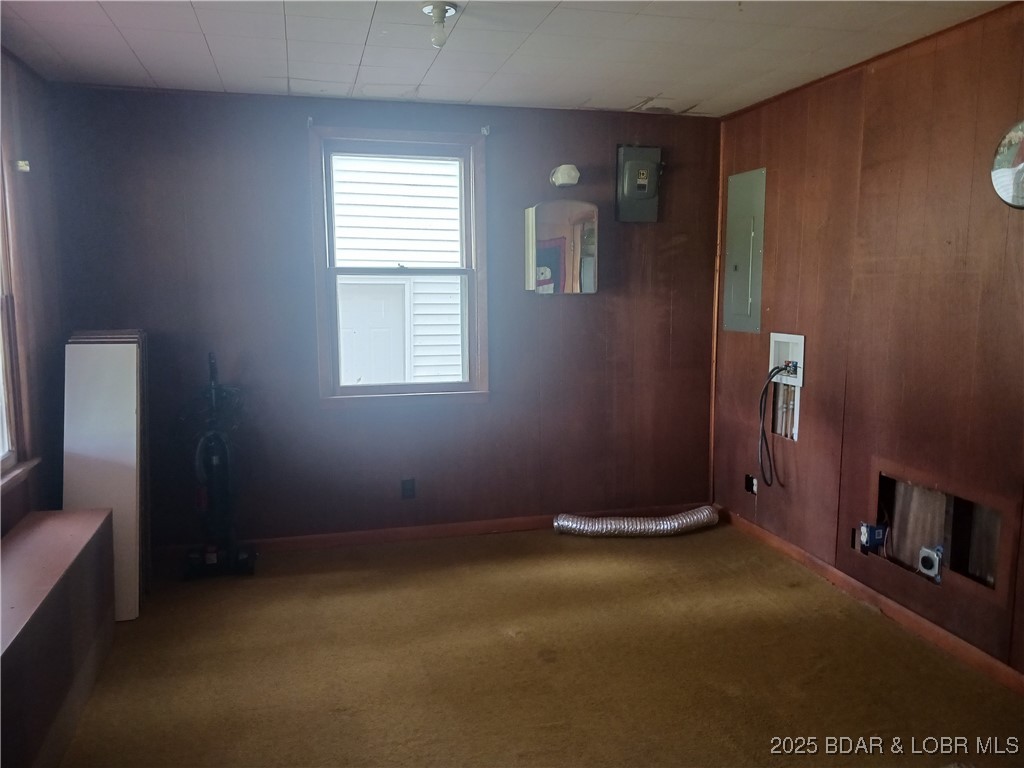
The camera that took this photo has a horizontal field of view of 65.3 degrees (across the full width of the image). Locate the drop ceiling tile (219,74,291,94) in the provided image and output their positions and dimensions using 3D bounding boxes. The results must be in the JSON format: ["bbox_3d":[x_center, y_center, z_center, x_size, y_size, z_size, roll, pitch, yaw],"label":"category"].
[{"bbox_3d":[-1.227,-1.442,3.828,0.303,0.018,0.321,-2,7,-15],"label":"drop ceiling tile"}]

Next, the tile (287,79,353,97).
[{"bbox_3d":[-0.930,-1.457,3.907,0.305,0.018,0.323,-2,8,-14],"label":"tile"}]

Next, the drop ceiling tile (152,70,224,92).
[{"bbox_3d":[-1.522,-1.430,3.750,0.303,0.018,0.321,-2,7,-15],"label":"drop ceiling tile"}]

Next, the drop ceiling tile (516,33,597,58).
[{"bbox_3d":[0.187,-1.382,3.254,0.303,0.018,0.303,-2,7,-15],"label":"drop ceiling tile"}]

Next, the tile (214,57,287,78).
[{"bbox_3d":[-1.146,-1.405,3.524,0.303,0.018,0.303,-2,7,-15],"label":"tile"}]

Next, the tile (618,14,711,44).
[{"bbox_3d":[0.565,-1.379,3.090,0.306,0.016,0.306,-2,7,-15],"label":"tile"}]

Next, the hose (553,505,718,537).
[{"bbox_3d":[0.720,0.796,4.555,0.970,0.107,0.250,-1,7,-7],"label":"hose"}]

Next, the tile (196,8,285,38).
[{"bbox_3d":[-0.992,-1.334,2.945,0.303,0.018,0.303,-2,7,-15],"label":"tile"}]

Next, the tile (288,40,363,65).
[{"bbox_3d":[-0.774,-1.381,3.312,0.305,0.018,0.305,-2,8,-14],"label":"tile"}]

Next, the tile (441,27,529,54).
[{"bbox_3d":[-0.112,-1.389,3.226,0.306,0.016,0.306,-2,7,-15],"label":"tile"}]

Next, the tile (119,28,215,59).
[{"bbox_3d":[-1.364,-1.358,3.161,0.305,0.018,0.305,-2,8,-14],"label":"tile"}]

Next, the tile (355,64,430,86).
[{"bbox_3d":[-0.565,-1.448,3.730,0.306,0.016,0.306,-2,7,-15],"label":"tile"}]

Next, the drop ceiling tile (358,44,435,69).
[{"bbox_3d":[-0.488,-1.412,3.439,0.306,0.016,0.306,-2,7,-15],"label":"drop ceiling tile"}]

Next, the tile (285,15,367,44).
[{"bbox_3d":[-0.697,-1.344,3.020,0.305,0.018,0.305,-2,8,-14],"label":"tile"}]

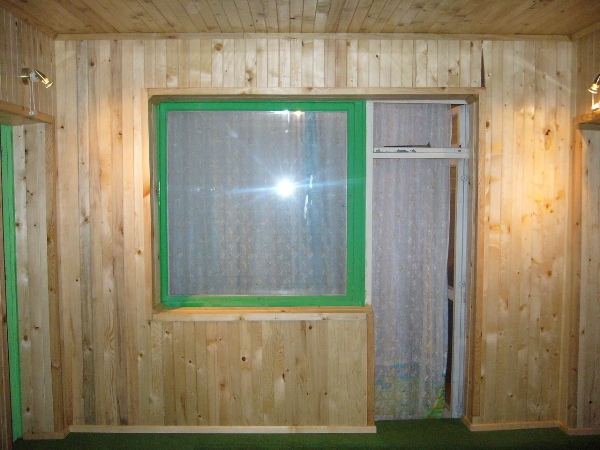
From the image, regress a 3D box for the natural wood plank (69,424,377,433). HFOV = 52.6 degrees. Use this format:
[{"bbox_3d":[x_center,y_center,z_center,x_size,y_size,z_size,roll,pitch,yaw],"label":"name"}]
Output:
[{"bbox_3d":[-0.501,1.337,3.978,2.003,0.045,0.022,0,3,0],"label":"natural wood plank"}]

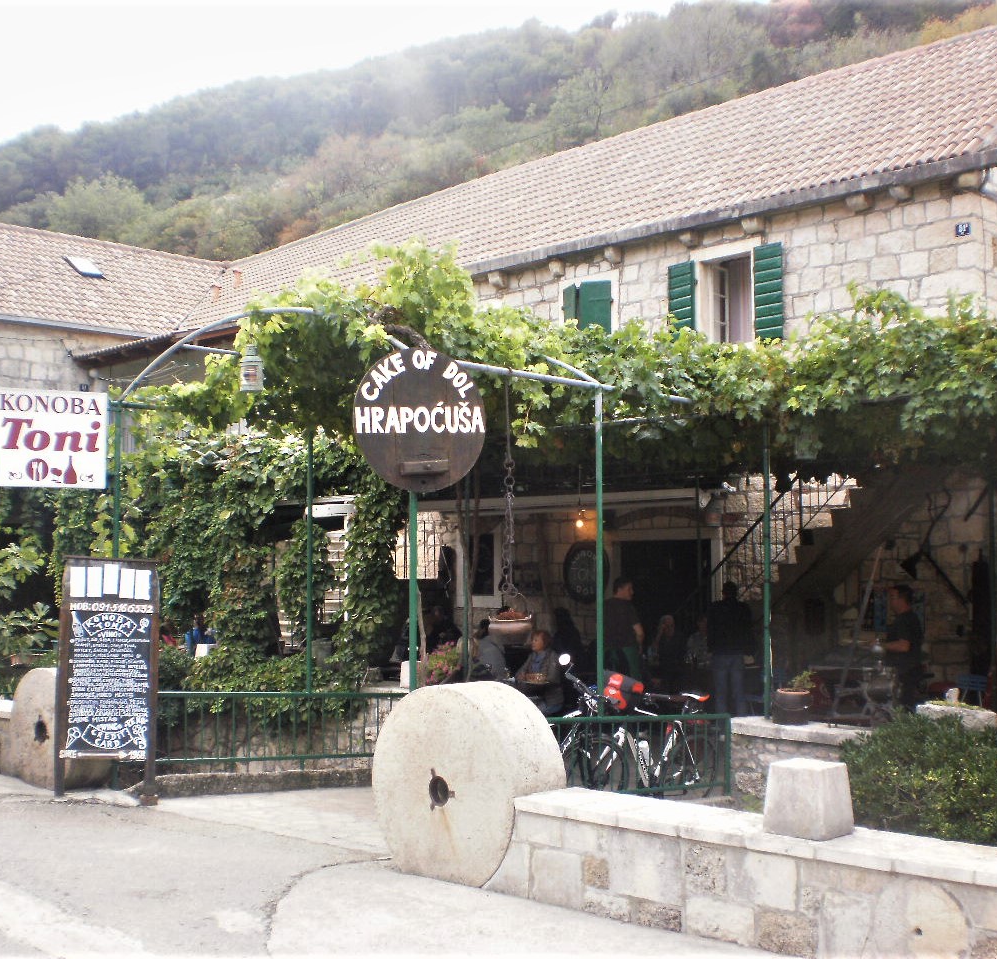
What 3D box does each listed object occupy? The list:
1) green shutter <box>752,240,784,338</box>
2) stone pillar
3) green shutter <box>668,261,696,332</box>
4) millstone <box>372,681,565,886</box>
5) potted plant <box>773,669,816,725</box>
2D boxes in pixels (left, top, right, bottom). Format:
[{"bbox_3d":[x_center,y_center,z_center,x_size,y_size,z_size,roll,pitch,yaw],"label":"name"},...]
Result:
[{"bbox_3d":[3.468,-2.396,18.033,0.050,1.200,0.430,3,-4,-43],"label":"green shutter"},{"bbox_3d":[1.258,1.289,5.679,0.260,0.272,0.260,-2,-4,41],"label":"stone pillar"},{"bbox_3d":[2.488,-2.345,19.083,0.050,1.200,0.440,2,-4,-37],"label":"green shutter"},{"bbox_3d":[-0.160,1.540,6.975,0.361,1.032,1.032,3,-4,-44],"label":"millstone"},{"bbox_3d":[2.484,1.824,11.800,0.340,0.450,0.320,-1,-3,12],"label":"potted plant"}]

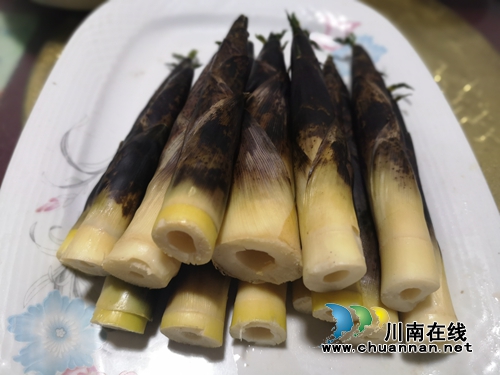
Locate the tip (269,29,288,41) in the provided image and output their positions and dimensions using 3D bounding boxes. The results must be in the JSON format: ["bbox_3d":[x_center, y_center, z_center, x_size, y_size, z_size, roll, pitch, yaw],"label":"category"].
[{"bbox_3d":[0.021,-0.116,0.295,0.012,0.009,0.014,3,43,3],"label":"tip"}]

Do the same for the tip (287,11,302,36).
[{"bbox_3d":[0.035,-0.128,0.305,0.010,0.010,0.030,0,44,0],"label":"tip"}]

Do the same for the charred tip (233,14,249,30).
[{"bbox_3d":[-0.007,-0.126,0.298,0.010,0.010,0.019,4,45,4],"label":"charred tip"}]

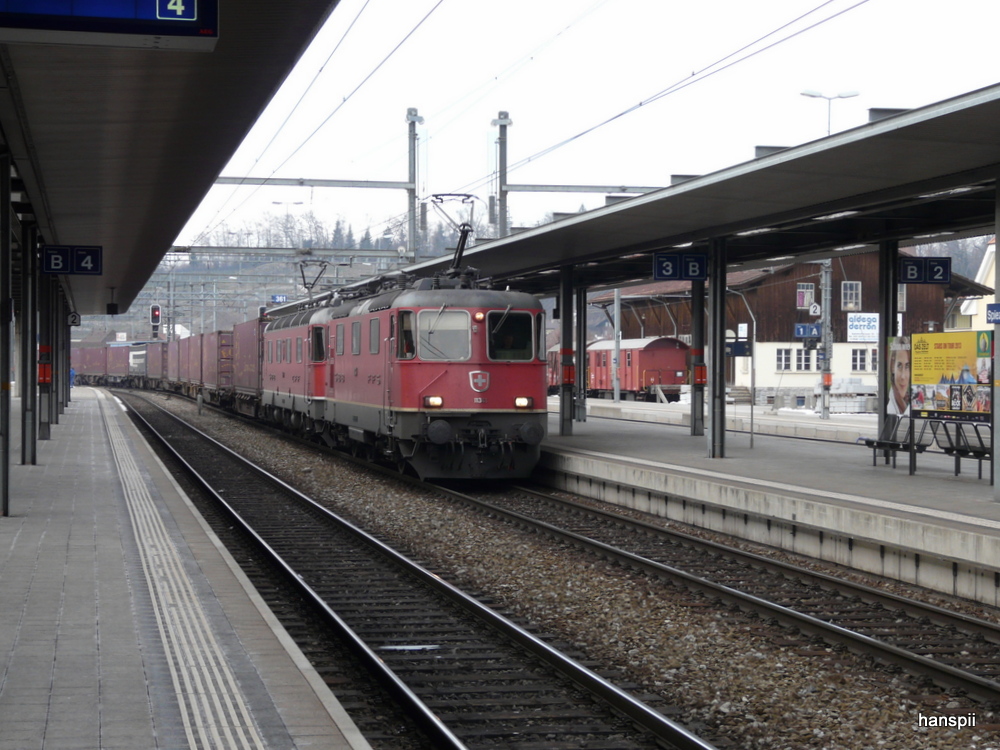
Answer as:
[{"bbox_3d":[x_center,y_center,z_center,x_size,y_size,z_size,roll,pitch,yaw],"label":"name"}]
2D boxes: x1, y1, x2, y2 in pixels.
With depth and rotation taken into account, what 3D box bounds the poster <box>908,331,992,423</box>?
[{"bbox_3d":[6.540,0.025,29.050,0.080,1.290,2.730,0,0,-12],"label":"poster"}]

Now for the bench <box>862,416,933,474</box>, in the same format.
[{"bbox_3d":[6.329,1.100,31.647,0.540,0.820,2.050,0,0,-12],"label":"bench"}]

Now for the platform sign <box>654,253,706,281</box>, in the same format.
[{"bbox_3d":[3.252,-1.960,36.050,1.000,0.500,0.100,0,0,-12],"label":"platform sign"}]

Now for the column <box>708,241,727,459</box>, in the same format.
[{"bbox_3d":[3.934,-0.488,36.136,0.250,3.980,0.250,0,0,-12],"label":"column"}]

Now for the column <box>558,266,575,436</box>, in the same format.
[{"bbox_3d":[1.550,-0.573,46.736,0.245,3.980,0.245,0,0,-12],"label":"column"}]

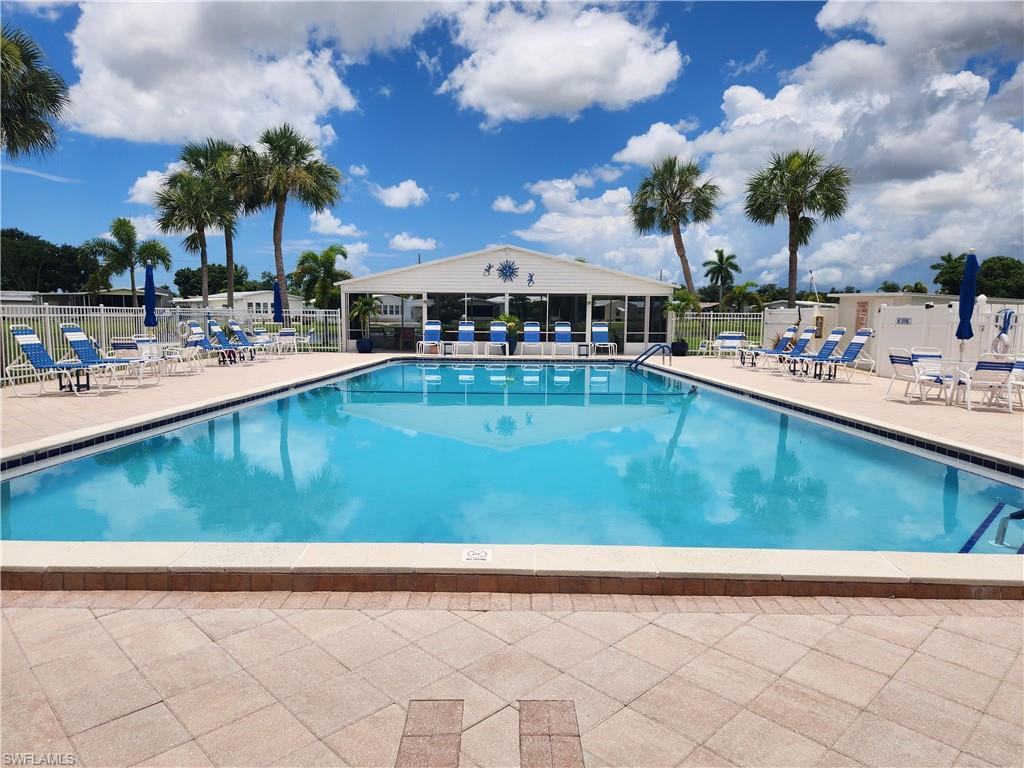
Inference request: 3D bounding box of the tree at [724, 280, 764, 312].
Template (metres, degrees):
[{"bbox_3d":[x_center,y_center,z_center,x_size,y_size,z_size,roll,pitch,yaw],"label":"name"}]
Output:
[{"bbox_3d":[15.836,-5.127,46.720,2.800,3.783,2.800,0,6,0],"label":"tree"}]

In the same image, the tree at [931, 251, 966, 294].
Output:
[{"bbox_3d":[27.262,-5.166,41.655,2.900,5.600,2.900,1,6,0],"label":"tree"}]

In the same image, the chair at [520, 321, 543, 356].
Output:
[{"bbox_3d":[0.622,-1.397,21.168,0.660,1.060,1.500,1,6,0],"label":"chair"}]

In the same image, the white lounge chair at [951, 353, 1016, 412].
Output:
[{"bbox_3d":[7.321,-0.043,10.595,0.620,0.860,0.660,2,6,10],"label":"white lounge chair"}]

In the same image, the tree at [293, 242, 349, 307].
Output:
[{"bbox_3d":[-9.447,-4.615,34.719,3.000,5.100,3.000,1,6,0],"label":"tree"}]

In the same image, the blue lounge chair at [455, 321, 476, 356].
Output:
[{"bbox_3d":[-1.428,-1.419,21.168,0.660,1.060,1.500,1,6,0],"label":"blue lounge chair"}]

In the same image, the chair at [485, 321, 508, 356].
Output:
[{"bbox_3d":[-0.467,-1.572,23.163,0.710,1.110,1.640,0,6,0],"label":"chair"}]

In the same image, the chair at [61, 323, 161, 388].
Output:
[{"bbox_3d":[-7.005,-0.506,11.918,1.500,1.060,0.660,1,6,0],"label":"chair"}]

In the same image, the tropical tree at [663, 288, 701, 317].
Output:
[{"bbox_3d":[5.504,-2.164,21.887,1.250,1.800,1.250,1,6,0],"label":"tropical tree"}]

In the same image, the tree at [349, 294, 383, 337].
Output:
[{"bbox_3d":[-5.124,-2.249,23.701,1.200,1.700,1.200,1,6,0],"label":"tree"}]

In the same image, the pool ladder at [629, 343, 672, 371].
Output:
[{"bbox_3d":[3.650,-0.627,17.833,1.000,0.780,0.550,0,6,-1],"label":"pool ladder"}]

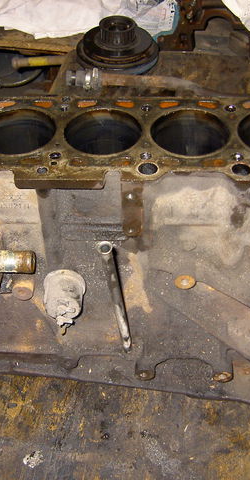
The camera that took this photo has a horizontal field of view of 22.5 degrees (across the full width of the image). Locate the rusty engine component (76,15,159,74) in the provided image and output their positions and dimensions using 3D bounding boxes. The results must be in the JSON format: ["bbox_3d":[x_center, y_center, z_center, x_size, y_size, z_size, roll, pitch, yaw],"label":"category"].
[{"bbox_3d":[-0.014,-0.389,1.220,0.162,0.065,0.162,1,46,3],"label":"rusty engine component"}]

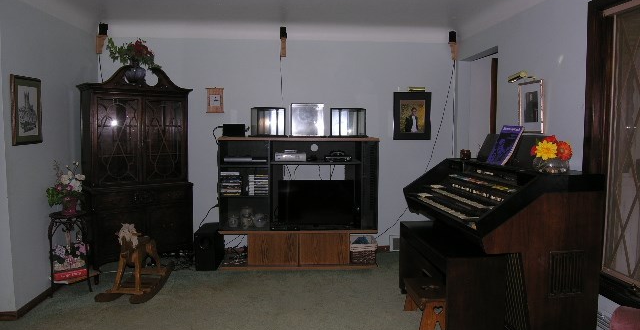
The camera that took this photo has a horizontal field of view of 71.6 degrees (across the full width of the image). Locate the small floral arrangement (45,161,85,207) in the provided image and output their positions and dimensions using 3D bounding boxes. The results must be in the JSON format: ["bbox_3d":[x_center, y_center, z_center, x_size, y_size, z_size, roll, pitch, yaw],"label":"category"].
[{"bbox_3d":[-2.085,0.157,3.668,0.280,0.375,0.260,0,5,-5],"label":"small floral arrangement"}]

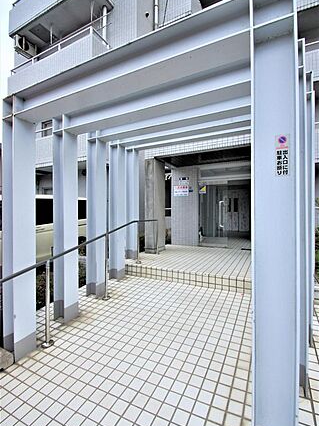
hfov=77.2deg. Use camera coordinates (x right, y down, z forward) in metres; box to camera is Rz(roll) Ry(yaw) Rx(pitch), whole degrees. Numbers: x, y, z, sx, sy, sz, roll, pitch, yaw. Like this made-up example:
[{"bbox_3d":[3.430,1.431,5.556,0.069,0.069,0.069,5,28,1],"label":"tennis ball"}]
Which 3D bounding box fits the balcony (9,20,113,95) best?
[{"bbox_3d":[-3.880,-5.180,7.640,4.500,1.180,1.000,0,0,26],"label":"balcony"}]

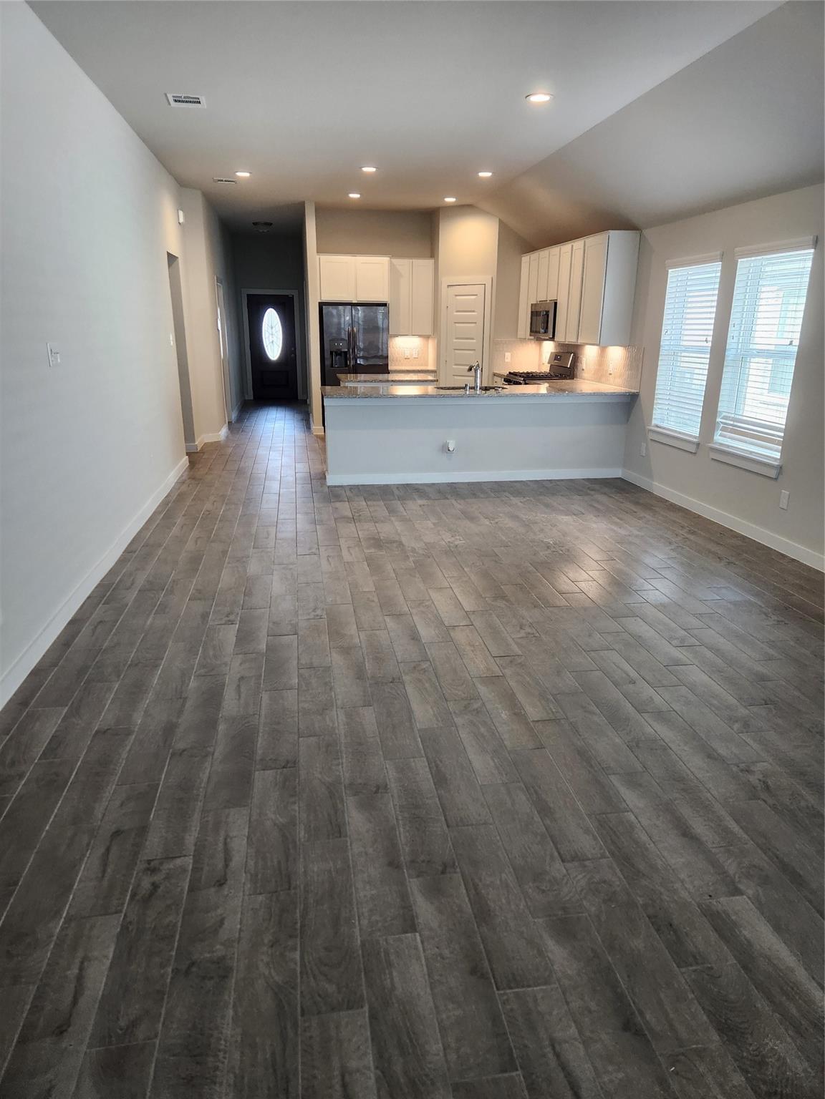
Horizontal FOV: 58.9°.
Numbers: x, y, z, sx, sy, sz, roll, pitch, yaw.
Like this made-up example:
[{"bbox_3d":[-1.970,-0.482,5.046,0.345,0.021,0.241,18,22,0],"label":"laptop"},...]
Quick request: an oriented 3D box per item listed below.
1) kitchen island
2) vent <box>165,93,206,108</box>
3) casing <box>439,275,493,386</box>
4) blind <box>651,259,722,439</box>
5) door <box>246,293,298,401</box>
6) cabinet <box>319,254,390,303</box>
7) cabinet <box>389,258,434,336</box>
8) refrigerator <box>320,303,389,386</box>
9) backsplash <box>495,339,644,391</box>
[{"bbox_3d":[0.648,-1.221,7.681,3.140,0.914,0.940,-2,17,-8],"label":"kitchen island"},{"bbox_3d":[-1.632,-3.233,5.279,0.258,0.020,0.300,-2,17,-8],"label":"vent"},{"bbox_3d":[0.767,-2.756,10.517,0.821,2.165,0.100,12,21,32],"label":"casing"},{"bbox_3d":[2.390,-1.782,6.470,0.060,1.470,0.920,-2,17,-8],"label":"blind"},{"bbox_3d":[-2.844,-4.110,14.963,0.915,2.060,0.050,-2,17,-8],"label":"door"},{"bbox_3d":[-0.840,-3.810,10.317,0.960,0.603,0.610,-2,17,-8],"label":"cabinet"},{"bbox_3d":[-0.051,-3.665,10.642,0.670,1.045,0.325,-2,17,-8],"label":"cabinet"},{"bbox_3d":[-0.814,-2.593,10.585,0.905,1.790,0.760,-2,17,-8],"label":"refrigerator"},{"bbox_3d":[1.712,-2.262,8.744,0.650,0.458,3.240,-2,17,-8],"label":"backsplash"}]

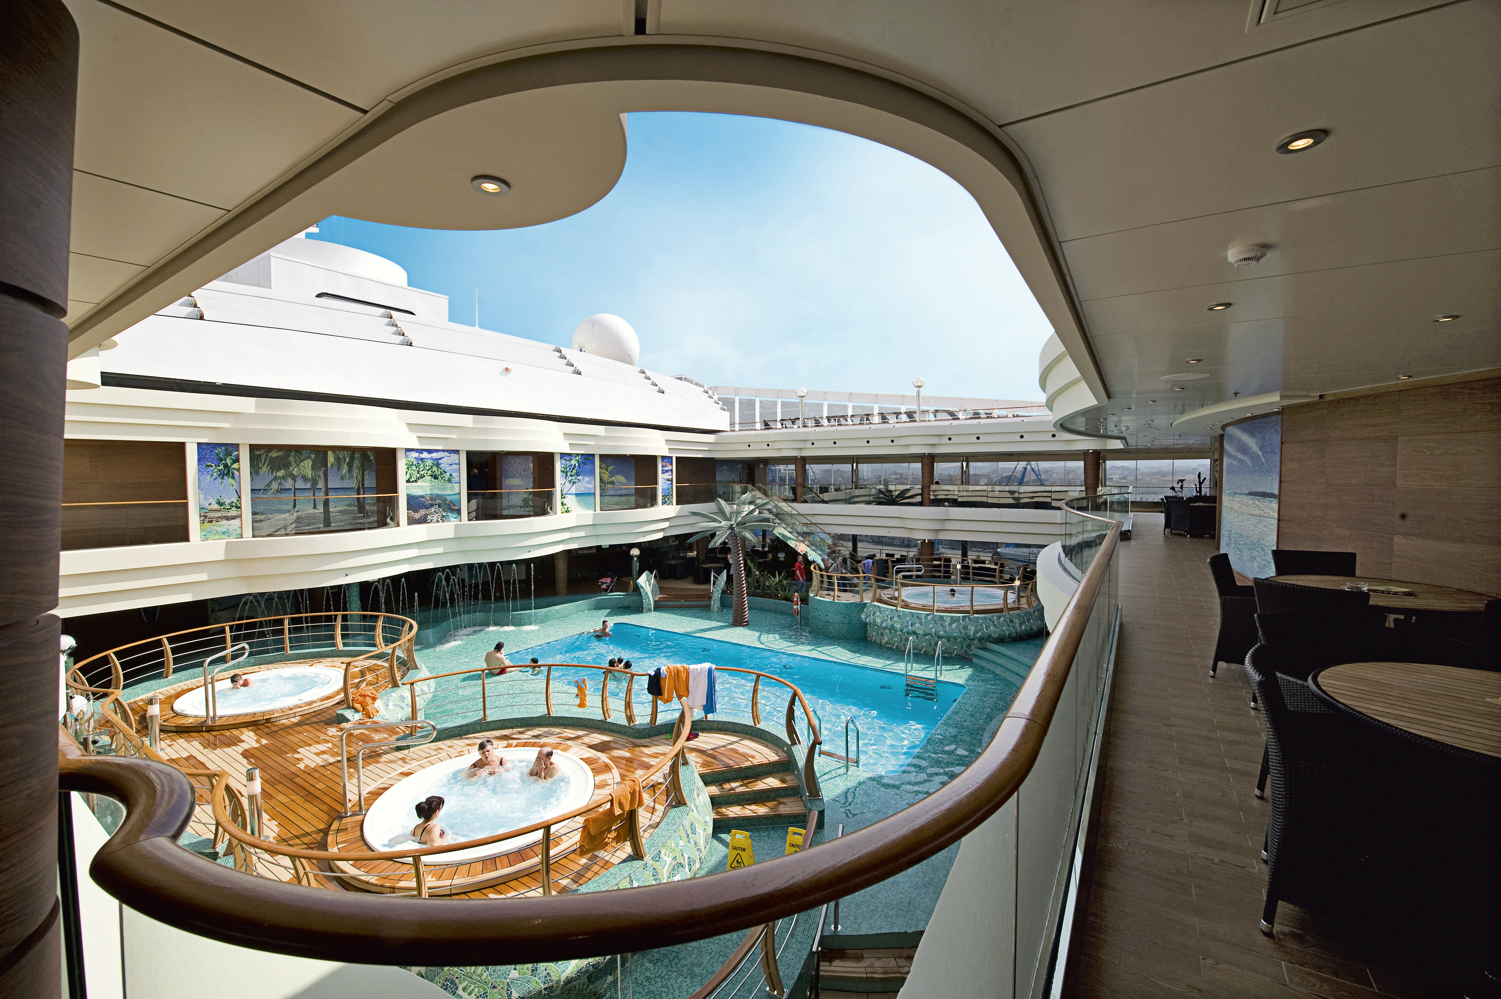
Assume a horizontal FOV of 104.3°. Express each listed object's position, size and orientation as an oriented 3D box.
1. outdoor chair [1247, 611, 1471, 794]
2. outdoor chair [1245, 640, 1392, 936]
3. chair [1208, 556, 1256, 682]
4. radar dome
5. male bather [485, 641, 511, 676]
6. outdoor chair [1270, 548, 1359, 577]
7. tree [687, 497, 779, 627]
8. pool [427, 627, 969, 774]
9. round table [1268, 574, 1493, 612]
[{"bbox_3d":[2.658,0.989,2.484,0.560,0.870,0.610,0,3,0],"label":"outdoor chair"},{"bbox_3d":[2.103,1.017,1.932,0.610,0.870,0.560,2,4,40],"label":"outdoor chair"},{"bbox_3d":[3.821,0.896,4.329,0.560,0.870,0.610,-3,4,-40],"label":"chair"},{"bbox_3d":[-7.431,-7.838,30.000,3.350,3.400,3.350,-1,3,-14],"label":"radar dome"},{"bbox_3d":[-6.582,4.169,15.499,0.750,0.880,0.540,-2,3,-33],"label":"male bather"},{"bbox_3d":[4.522,0.884,4.551,0.560,0.870,0.610,1,3,22],"label":"outdoor chair"},{"bbox_3d":[-0.416,2.064,20.189,3.200,4.600,3.200,0,3,-1],"label":"tree"},{"bbox_3d":[-1.088,5.298,15.521,11.900,1.400,5.150,2,3,34],"label":"pool"},{"bbox_3d":[4.153,0.982,3.892,1.200,0.740,1.200,2,3,34],"label":"round table"}]

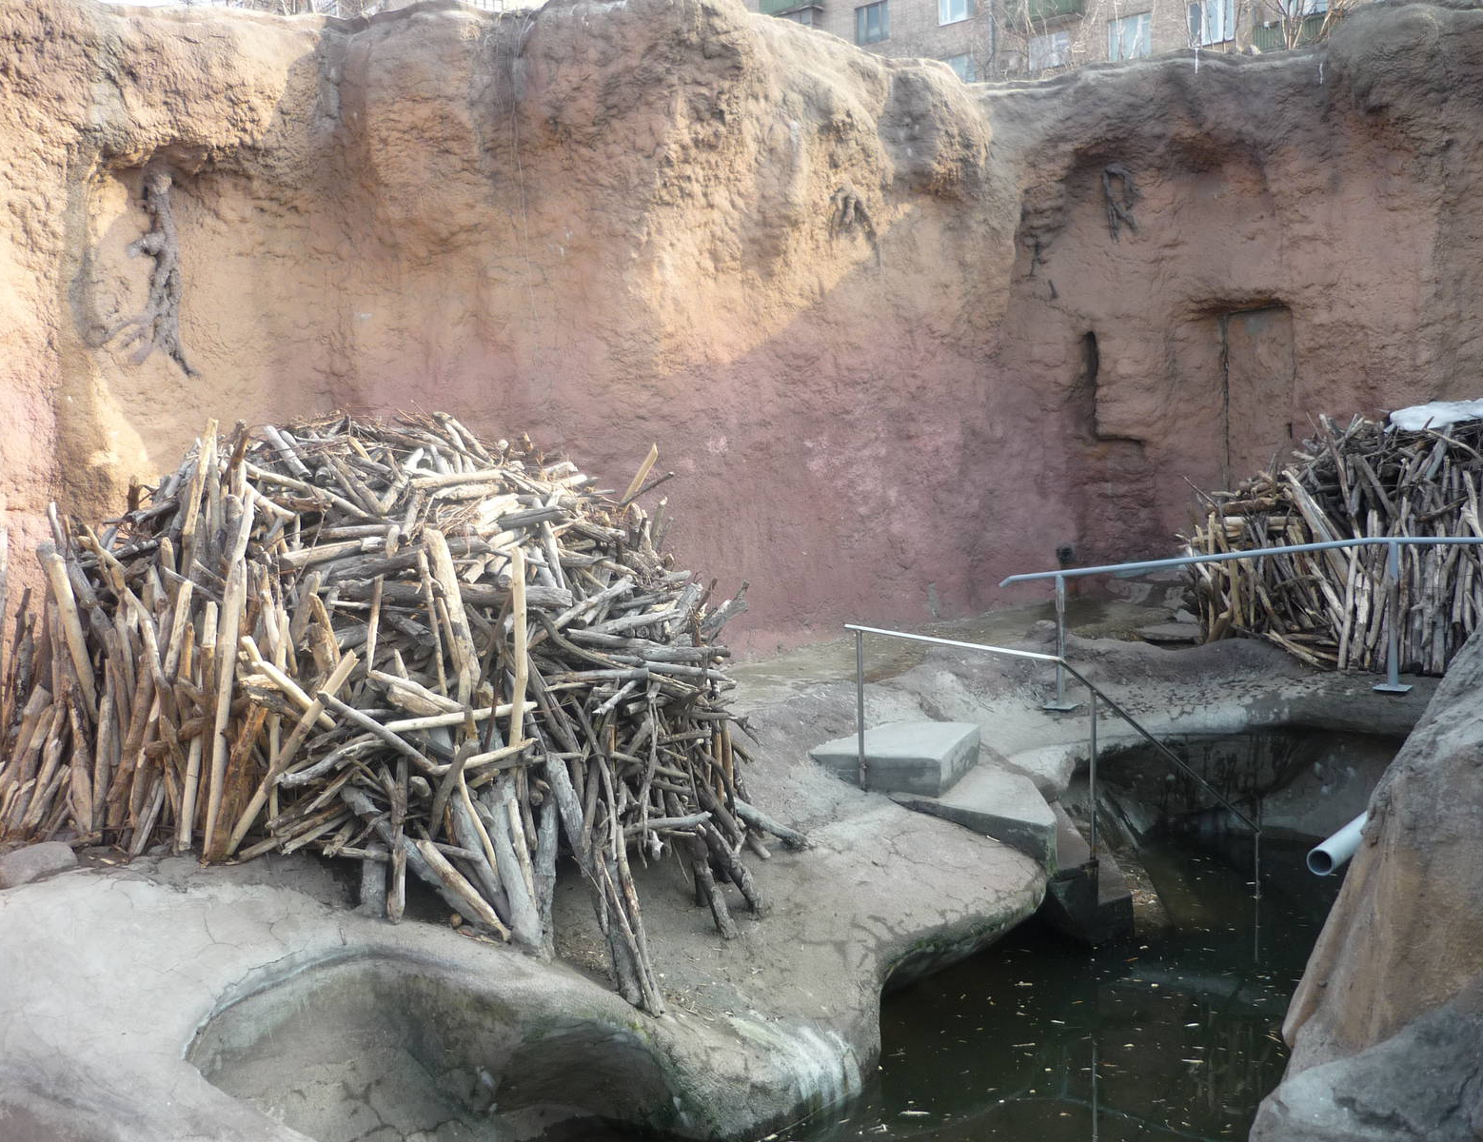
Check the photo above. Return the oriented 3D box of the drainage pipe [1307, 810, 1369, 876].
[{"bbox_3d":[2.604,1.155,6.206,0.110,0.110,0.650,4,11,42],"label":"drainage pipe"}]

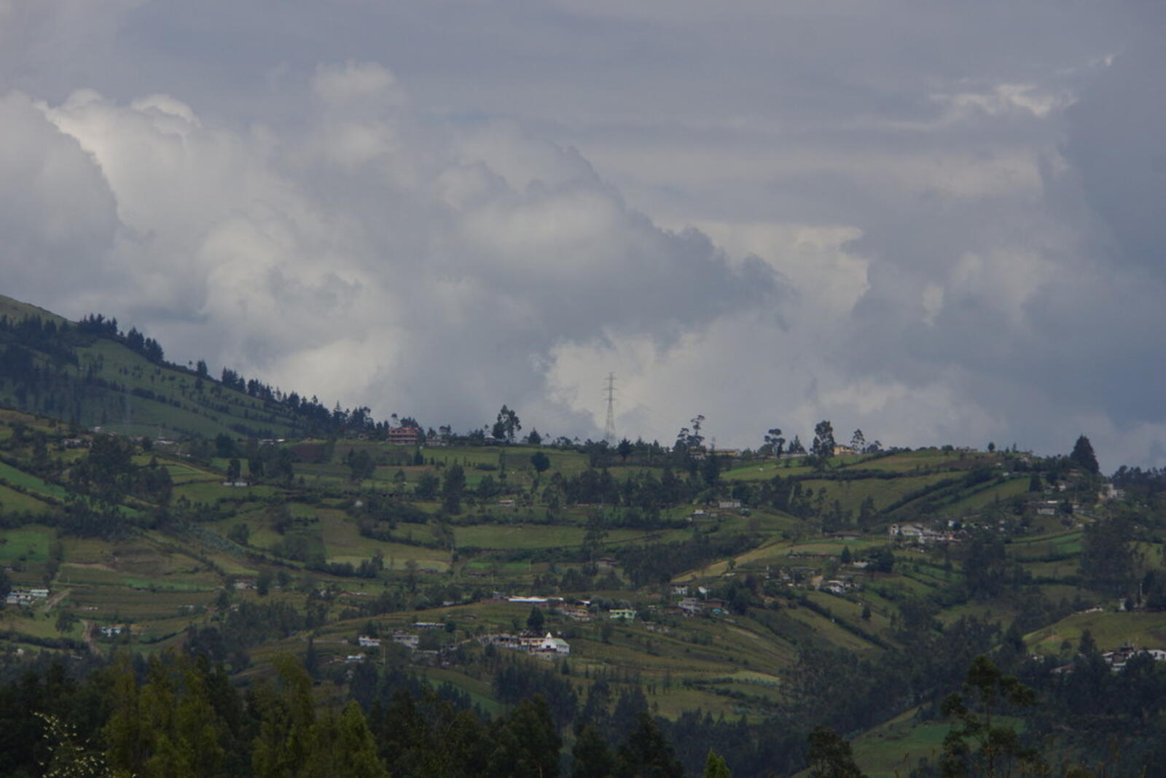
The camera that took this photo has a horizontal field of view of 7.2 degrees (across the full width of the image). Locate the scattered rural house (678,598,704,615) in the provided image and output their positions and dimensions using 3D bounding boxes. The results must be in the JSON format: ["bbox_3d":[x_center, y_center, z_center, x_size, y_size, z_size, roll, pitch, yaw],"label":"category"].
[{"bbox_3d":[53.026,106.864,4550.000,11.000,8.000,9.000,0,-1,0],"label":"scattered rural house"}]

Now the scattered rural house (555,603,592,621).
[{"bbox_3d":[-4.475,109.323,4550.000,16.000,7.800,9.000,0,-1,8],"label":"scattered rural house"}]

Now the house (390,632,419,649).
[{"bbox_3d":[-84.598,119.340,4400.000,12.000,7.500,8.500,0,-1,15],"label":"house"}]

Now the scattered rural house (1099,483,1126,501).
[{"bbox_3d":[300.240,58.299,5250.000,13.000,9.000,9.500,0,-1,5],"label":"scattered rural house"}]

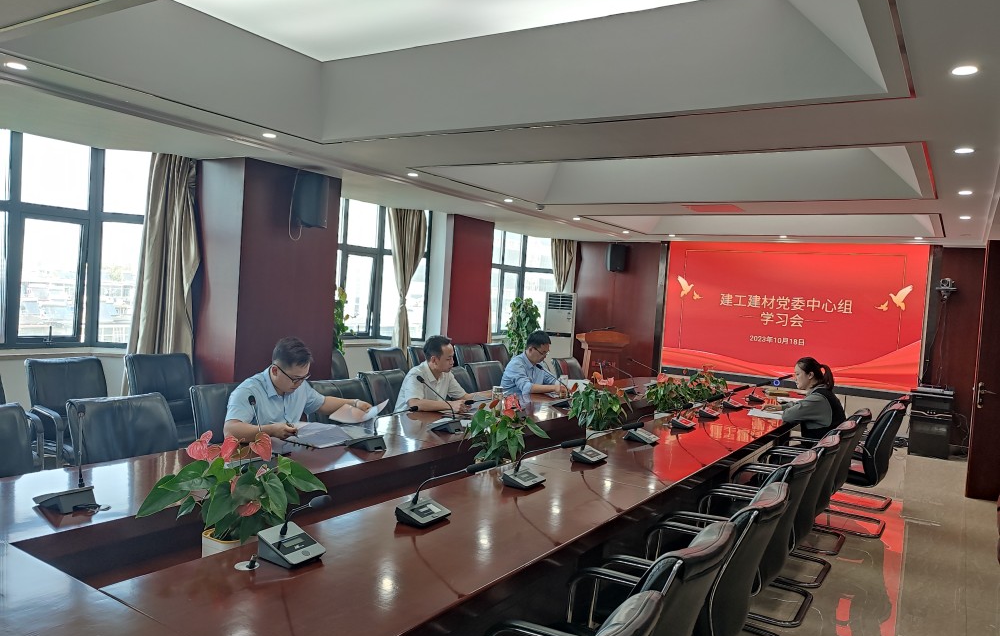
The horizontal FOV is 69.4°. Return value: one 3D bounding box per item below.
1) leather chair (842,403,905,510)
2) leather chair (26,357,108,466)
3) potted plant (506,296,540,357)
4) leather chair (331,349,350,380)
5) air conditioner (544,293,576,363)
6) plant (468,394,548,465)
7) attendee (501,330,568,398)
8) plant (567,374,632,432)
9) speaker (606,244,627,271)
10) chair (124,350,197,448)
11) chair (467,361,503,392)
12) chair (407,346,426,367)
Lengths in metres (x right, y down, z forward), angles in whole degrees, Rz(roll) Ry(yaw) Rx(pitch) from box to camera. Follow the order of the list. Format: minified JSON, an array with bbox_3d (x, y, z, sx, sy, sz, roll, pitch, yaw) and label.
[{"bbox_3d":[2.756,1.123,5.601,0.620,0.950,0.550,5,2,33],"label":"leather chair"},{"bbox_3d":[-2.917,0.775,5.037,0.580,0.930,0.550,5,2,33],"label":"leather chair"},{"bbox_3d":[0.288,0.491,9.946,0.470,1.600,0.470,5,2,33],"label":"potted plant"},{"bbox_3d":[-1.575,0.791,6.868,0.620,0.950,0.550,5,2,33],"label":"leather chair"},{"bbox_3d":[0.922,0.455,11.531,0.500,1.730,0.330,4,2,-5],"label":"air conditioner"},{"bbox_3d":[0.020,0.657,4.048,0.430,0.460,0.430,4,2,0],"label":"plant"},{"bbox_3d":[0.277,0.784,6.782,0.720,1.310,0.580,5,2,33],"label":"attendee"},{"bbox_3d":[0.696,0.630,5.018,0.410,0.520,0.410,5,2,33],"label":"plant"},{"bbox_3d":[1.786,-0.920,11.071,0.260,0.420,0.240,4,2,-9],"label":"speaker"},{"bbox_3d":[-2.511,0.772,5.579,0.620,0.950,0.550,5,2,33],"label":"chair"},{"bbox_3d":[0.066,0.908,6.655,0.620,0.950,0.550,5,2,33],"label":"chair"},{"bbox_3d":[-0.699,0.816,8.295,0.580,0.930,0.550,5,2,33],"label":"chair"}]

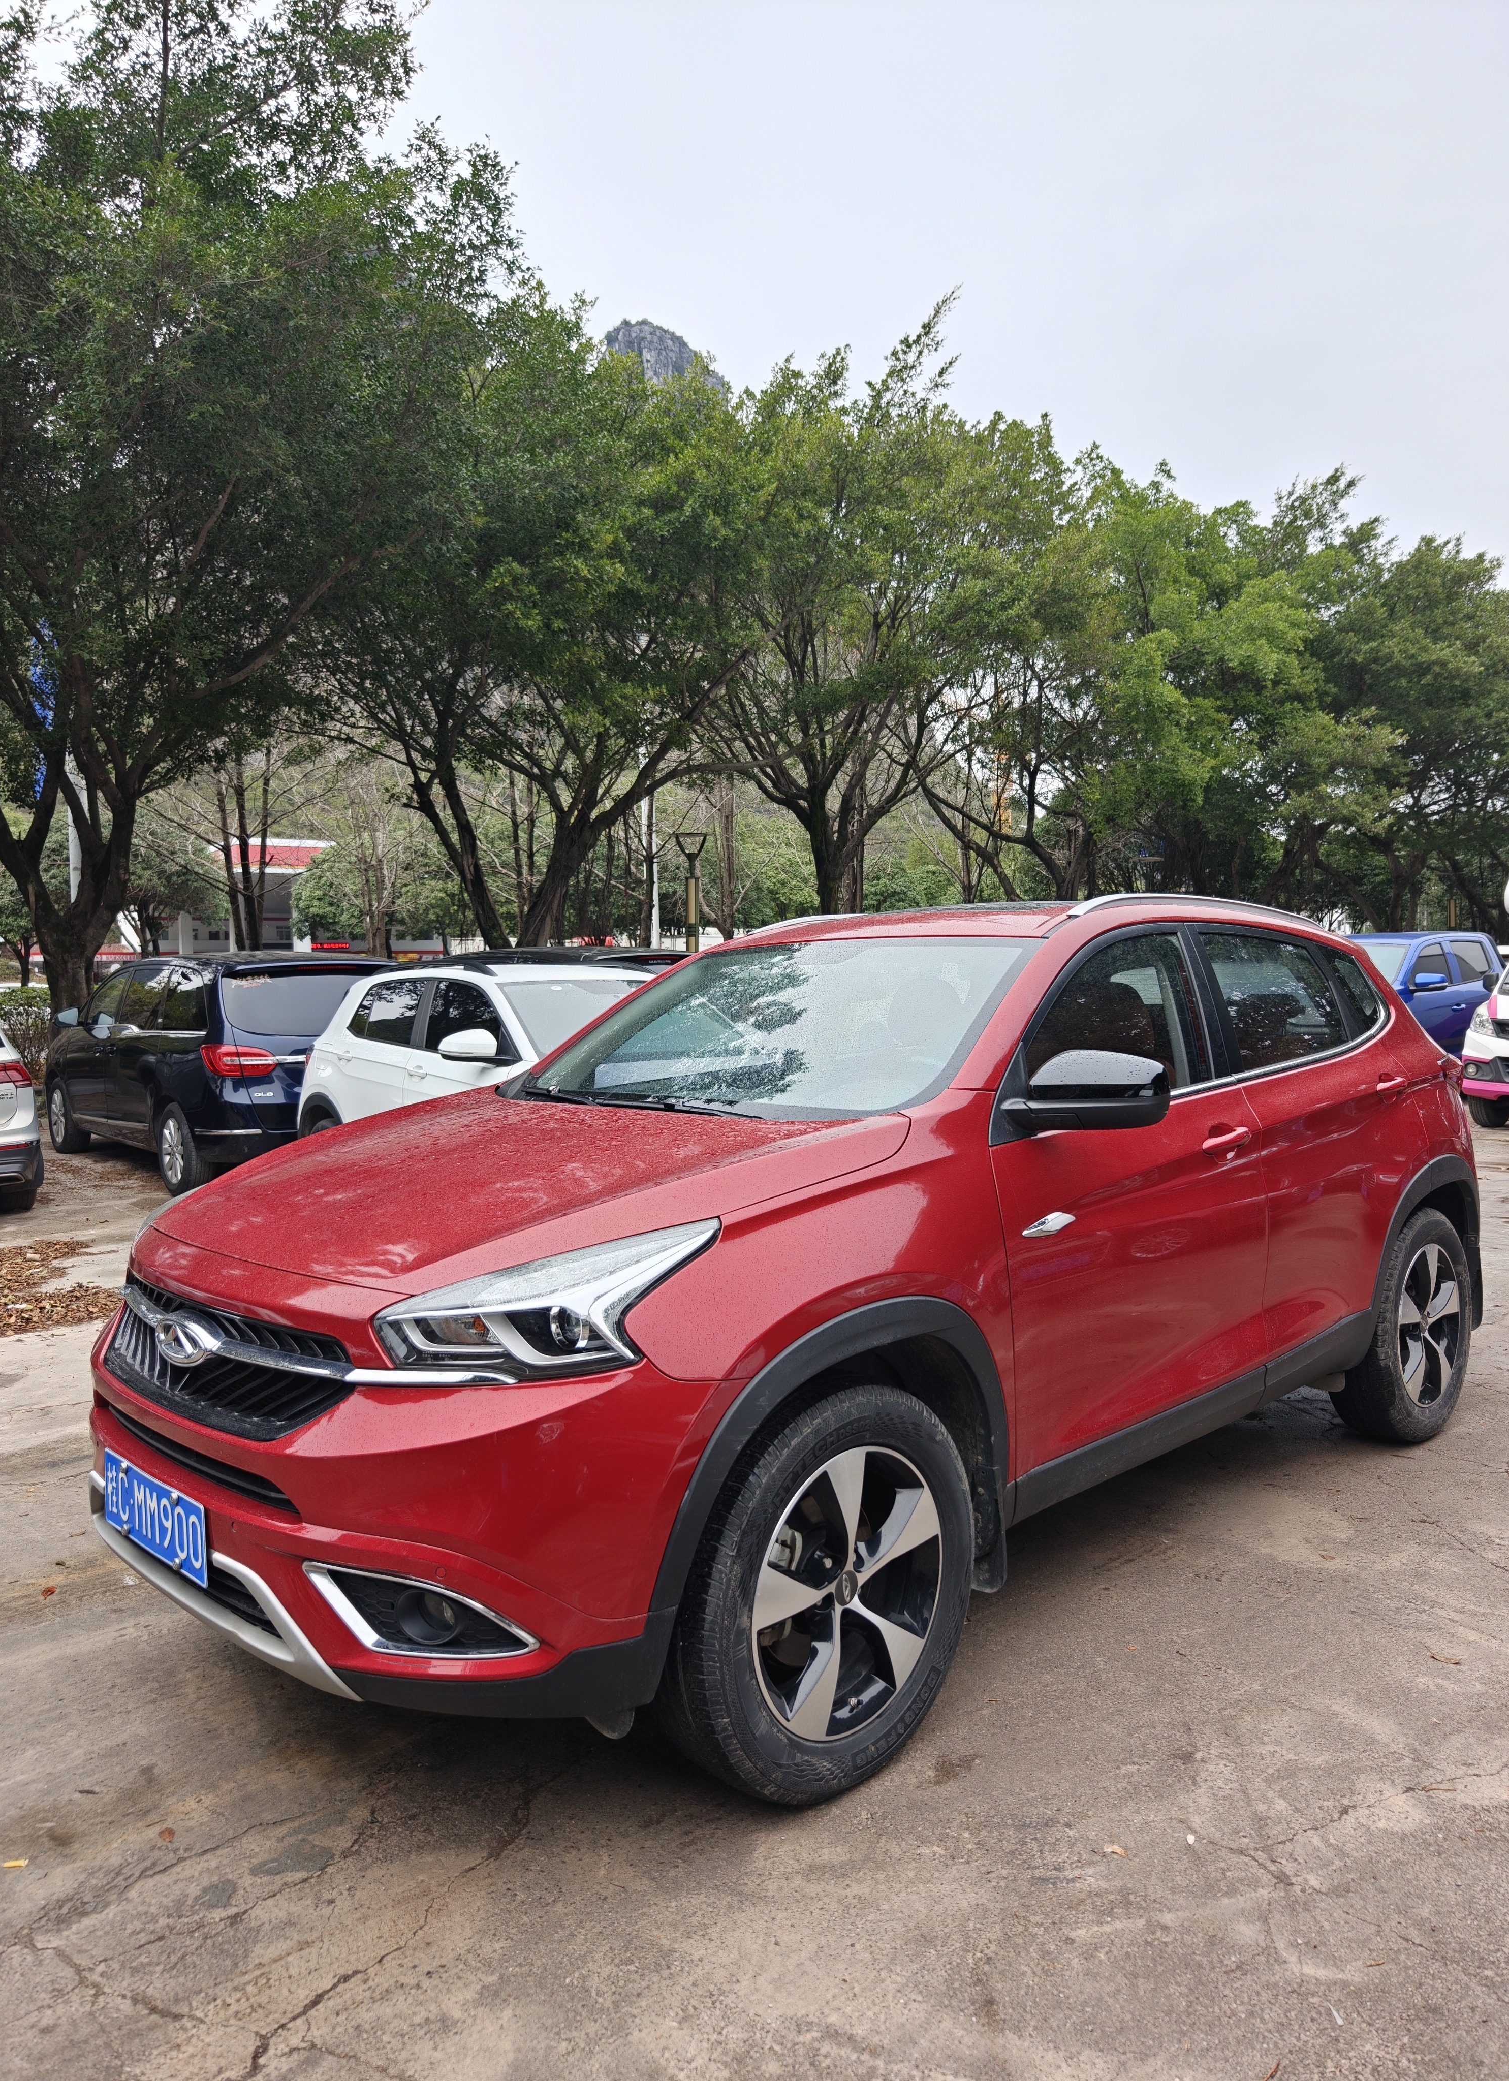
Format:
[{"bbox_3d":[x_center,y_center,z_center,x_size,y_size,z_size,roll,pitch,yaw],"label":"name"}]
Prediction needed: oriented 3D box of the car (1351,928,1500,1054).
[{"bbox_3d":[7.250,-0.240,15.550,5.300,1.820,1.900,-2,2,-38],"label":"car"}]

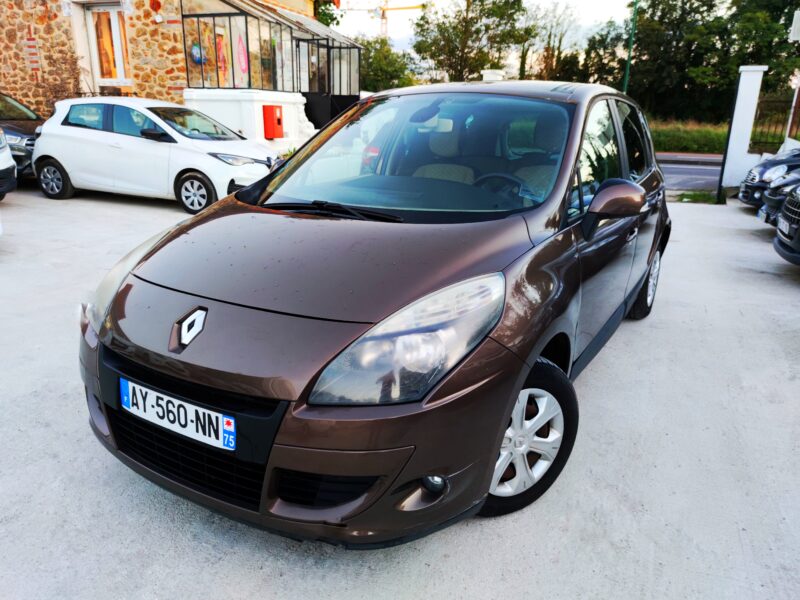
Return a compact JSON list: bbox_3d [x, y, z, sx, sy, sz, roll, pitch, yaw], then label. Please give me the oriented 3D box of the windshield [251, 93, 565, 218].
[{"bbox_3d":[0.016,-0.673,2.533,1.420,0.160,1.100,10,48,30],"label":"windshield"}]

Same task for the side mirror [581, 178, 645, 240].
[{"bbox_3d":[0.839,-0.360,2.178,0.240,0.210,0.160,10,19,30],"label":"side mirror"}]

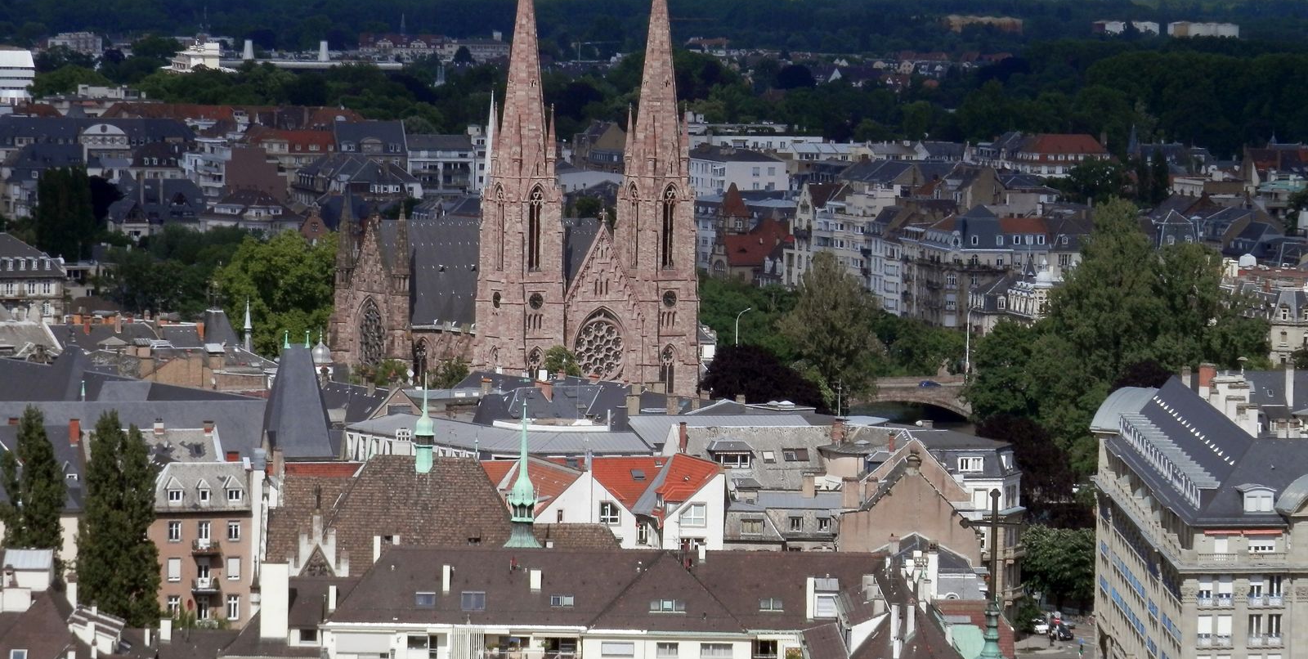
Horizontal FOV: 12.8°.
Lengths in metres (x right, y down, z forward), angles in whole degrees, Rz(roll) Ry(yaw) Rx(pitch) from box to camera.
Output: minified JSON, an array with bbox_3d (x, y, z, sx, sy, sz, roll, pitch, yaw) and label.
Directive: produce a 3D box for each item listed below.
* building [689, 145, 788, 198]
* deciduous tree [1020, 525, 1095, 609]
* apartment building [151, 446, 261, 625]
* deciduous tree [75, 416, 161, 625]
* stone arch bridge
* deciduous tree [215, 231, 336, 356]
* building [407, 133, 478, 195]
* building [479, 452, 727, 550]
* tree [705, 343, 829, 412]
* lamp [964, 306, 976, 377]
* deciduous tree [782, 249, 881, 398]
[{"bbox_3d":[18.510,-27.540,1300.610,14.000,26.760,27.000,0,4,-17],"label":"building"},{"bbox_3d":[43.020,25.410,618.030,8.800,9.610,8.500,1,4,0],"label":"deciduous tree"},{"bbox_3d":[-41.780,23.320,533.740,10.000,22.280,11.000,0,4,-10],"label":"apartment building"},{"bbox_3d":[-47.690,21.370,516.300,7.600,28.290,7.400,1,4,0],"label":"deciduous tree"},{"bbox_3d":[36.050,11.500,924.990,28.000,6.000,18.000,-1,4,-22],"label":"stone arch bridge"},{"bbox_3d":[-57.860,-1.760,893.290,20.000,26.750,19.000,1,4,0],"label":"deciduous tree"},{"bbox_3d":[-49.520,-31.530,1344.850,16.800,26.780,13.000,0,4,-8],"label":"building"},{"bbox_3d":[-4.820,23.680,513.610,21.500,24.780,13.000,1,4,-5],"label":"building"},{"bbox_3d":[15.970,8.910,840.150,18.500,13.760,18.000,1,4,0],"label":"tree"},{"bbox_3d":[51.080,2.590,937.950,0.350,12.550,2.000,-3,5,-45],"label":"lamp"},{"bbox_3d":[26.640,1.080,880.070,15.500,25.440,15.000,1,4,0],"label":"deciduous tree"}]

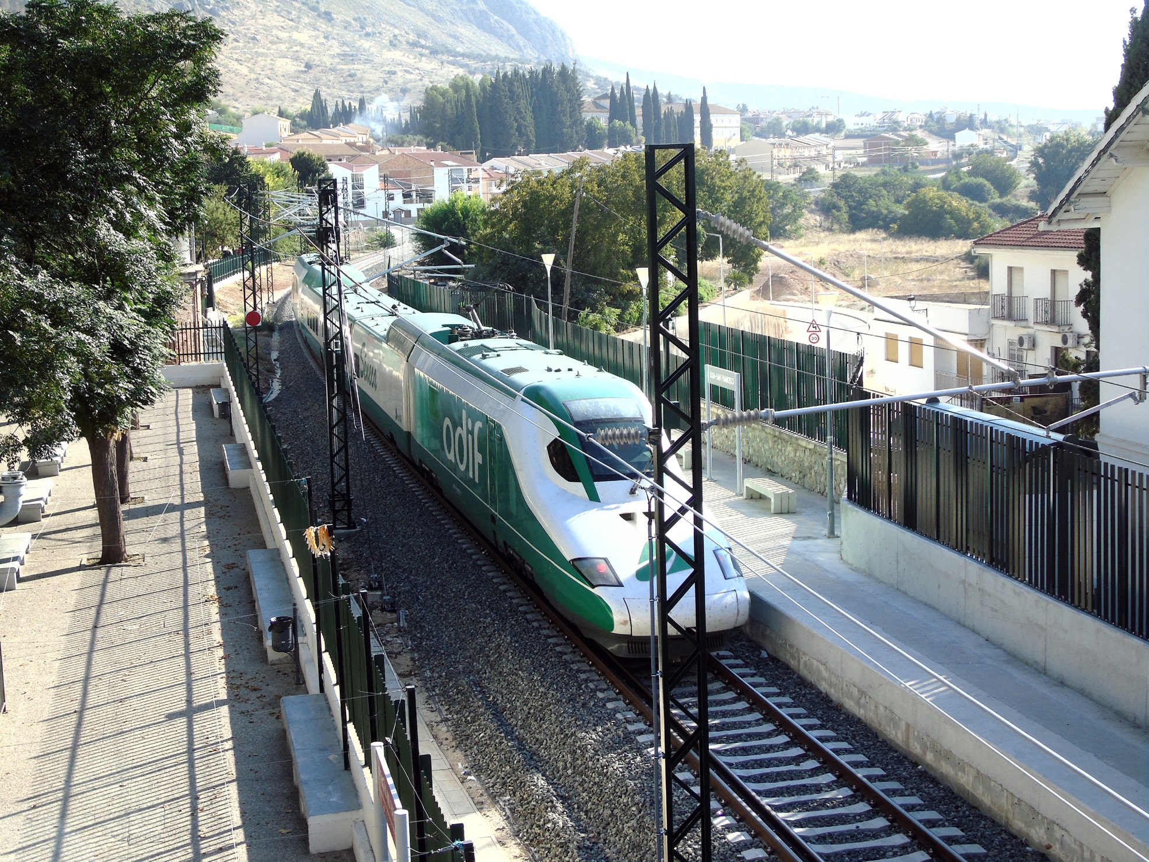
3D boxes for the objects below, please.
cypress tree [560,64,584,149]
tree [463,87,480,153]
[{"bbox_3d":[-0.488,-70.079,390.000,5.100,19.700,5.100,-2,8,0],"label":"cypress tree"},{"bbox_3d":[-22.900,-68.700,400.000,3.900,16.600,3.900,-2,7,0],"label":"tree"}]

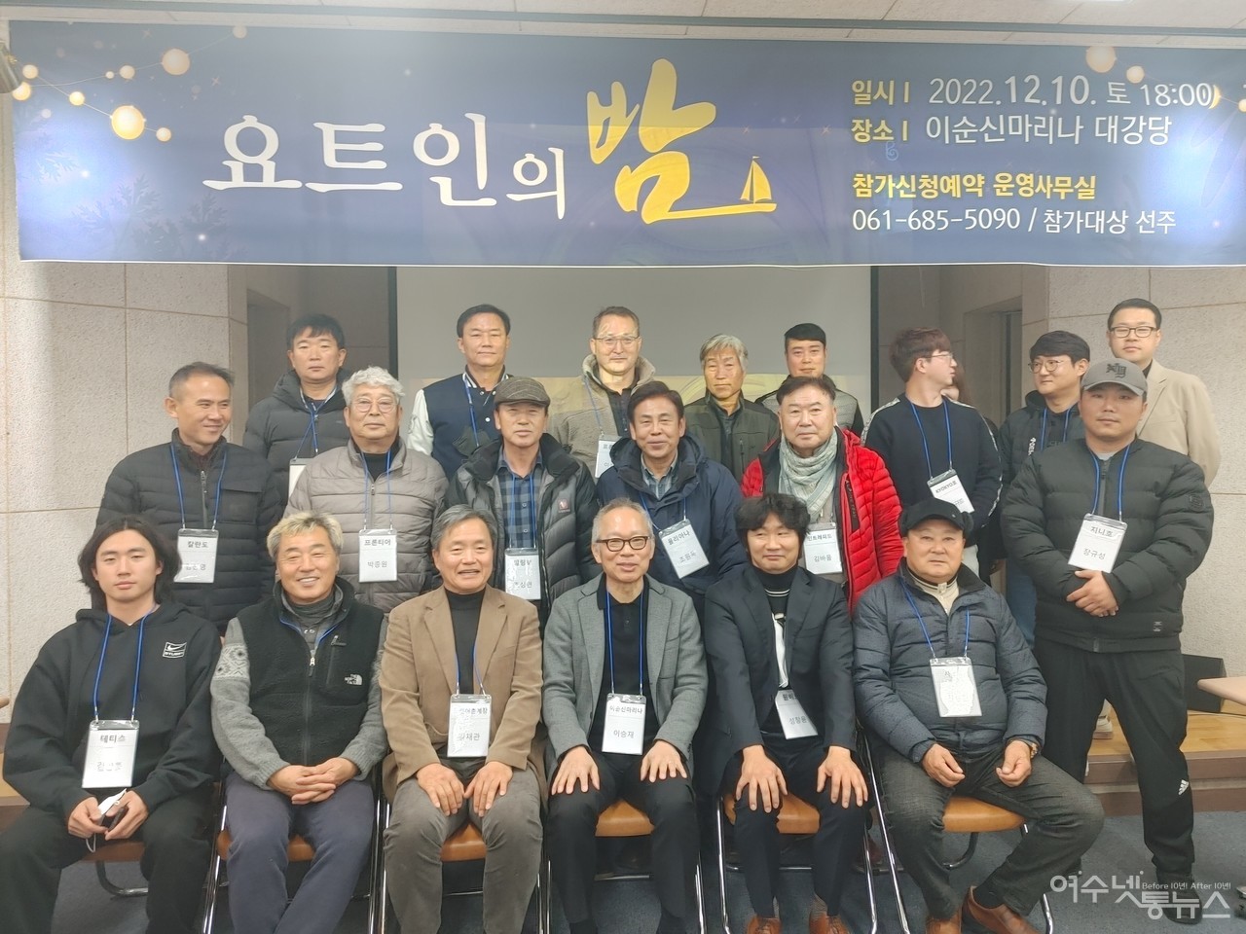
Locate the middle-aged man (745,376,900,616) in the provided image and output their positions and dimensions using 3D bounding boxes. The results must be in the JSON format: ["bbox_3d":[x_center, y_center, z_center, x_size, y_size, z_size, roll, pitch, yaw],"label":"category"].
[{"bbox_3d":[0.681,0.537,3.222,0.600,1.710,0.370,0,2,21],"label":"middle-aged man"}]

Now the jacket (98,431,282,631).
[{"bbox_3d":[-1.372,0.253,3.010,0.620,0.740,0.360,-1,2,-26],"label":"jacket"}]

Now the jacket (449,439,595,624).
[{"bbox_3d":[-0.321,0.266,3.070,0.550,0.740,0.360,0,1,-5],"label":"jacket"}]

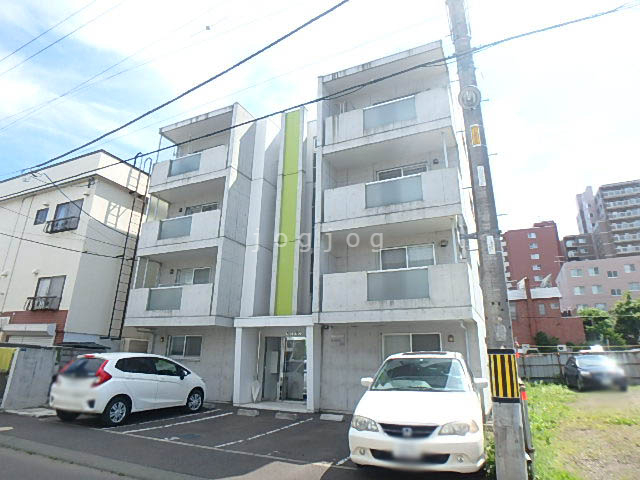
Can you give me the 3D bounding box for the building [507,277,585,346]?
[{"bbox_3d":[22.358,9.394,39.467,7.500,9.200,8.000,-7,-19,23],"label":"building"}]

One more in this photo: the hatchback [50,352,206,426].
[{"bbox_3d":[-4.530,3.690,9.900,1.695,1.530,3.960,-6,-19,20],"label":"hatchback"}]

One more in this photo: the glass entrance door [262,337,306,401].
[{"bbox_3d":[-1.154,4.310,13.007,1.700,2.080,0.120,-7,-19,23],"label":"glass entrance door"}]

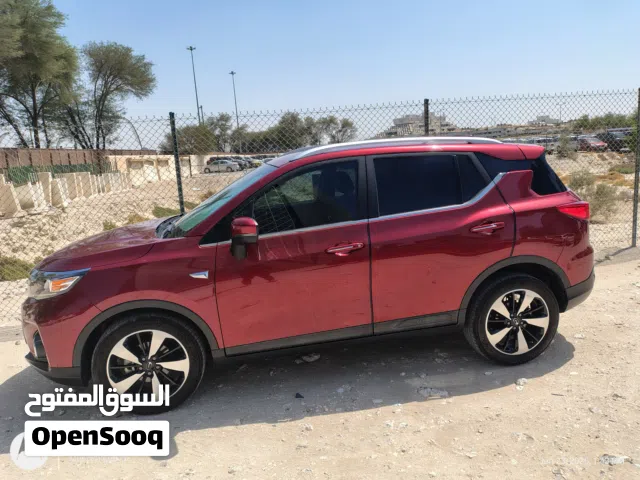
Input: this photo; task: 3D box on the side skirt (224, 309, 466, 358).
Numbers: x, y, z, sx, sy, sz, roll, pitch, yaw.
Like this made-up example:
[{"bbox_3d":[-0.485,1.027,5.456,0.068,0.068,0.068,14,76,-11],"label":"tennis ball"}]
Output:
[{"bbox_3d":[0.170,0.634,3.174,1.660,0.118,0.110,-5,9,-8],"label":"side skirt"}]

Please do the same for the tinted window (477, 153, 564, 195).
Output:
[{"bbox_3d":[1.484,-0.487,3.399,0.710,0.340,0.220,-5,9,-8],"label":"tinted window"}]

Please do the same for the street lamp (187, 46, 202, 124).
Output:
[{"bbox_3d":[-20.897,-22.251,79.559,1.600,21.092,1.600,-6,9,-13],"label":"street lamp"}]

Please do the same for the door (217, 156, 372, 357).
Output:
[{"bbox_3d":[-0.159,0.101,3.128,1.090,1.230,0.260,-5,9,-8],"label":"door"}]

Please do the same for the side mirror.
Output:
[{"bbox_3d":[-0.459,-0.018,2.884,0.170,0.268,0.220,-5,9,-8],"label":"side mirror"}]

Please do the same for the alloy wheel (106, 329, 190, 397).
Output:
[{"bbox_3d":[-1.112,0.810,3.049,0.490,0.490,0.190,-5,9,-8],"label":"alloy wheel"}]

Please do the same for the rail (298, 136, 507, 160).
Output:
[{"bbox_3d":[0.569,-0.675,3.330,1.600,0.100,0.090,-5,9,-8],"label":"rail"}]

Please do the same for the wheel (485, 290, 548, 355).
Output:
[{"bbox_3d":[1.406,0.580,3.418,0.495,0.495,0.200,-5,9,-8],"label":"wheel"}]

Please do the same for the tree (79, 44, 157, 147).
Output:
[{"bbox_3d":[-17.813,-11.560,41.880,6.800,11.902,6.400,-7,9,-21],"label":"tree"}]

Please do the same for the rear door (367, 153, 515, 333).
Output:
[{"bbox_3d":[0.819,0.003,3.250,1.040,1.220,0.265,-5,9,-8],"label":"rear door"}]

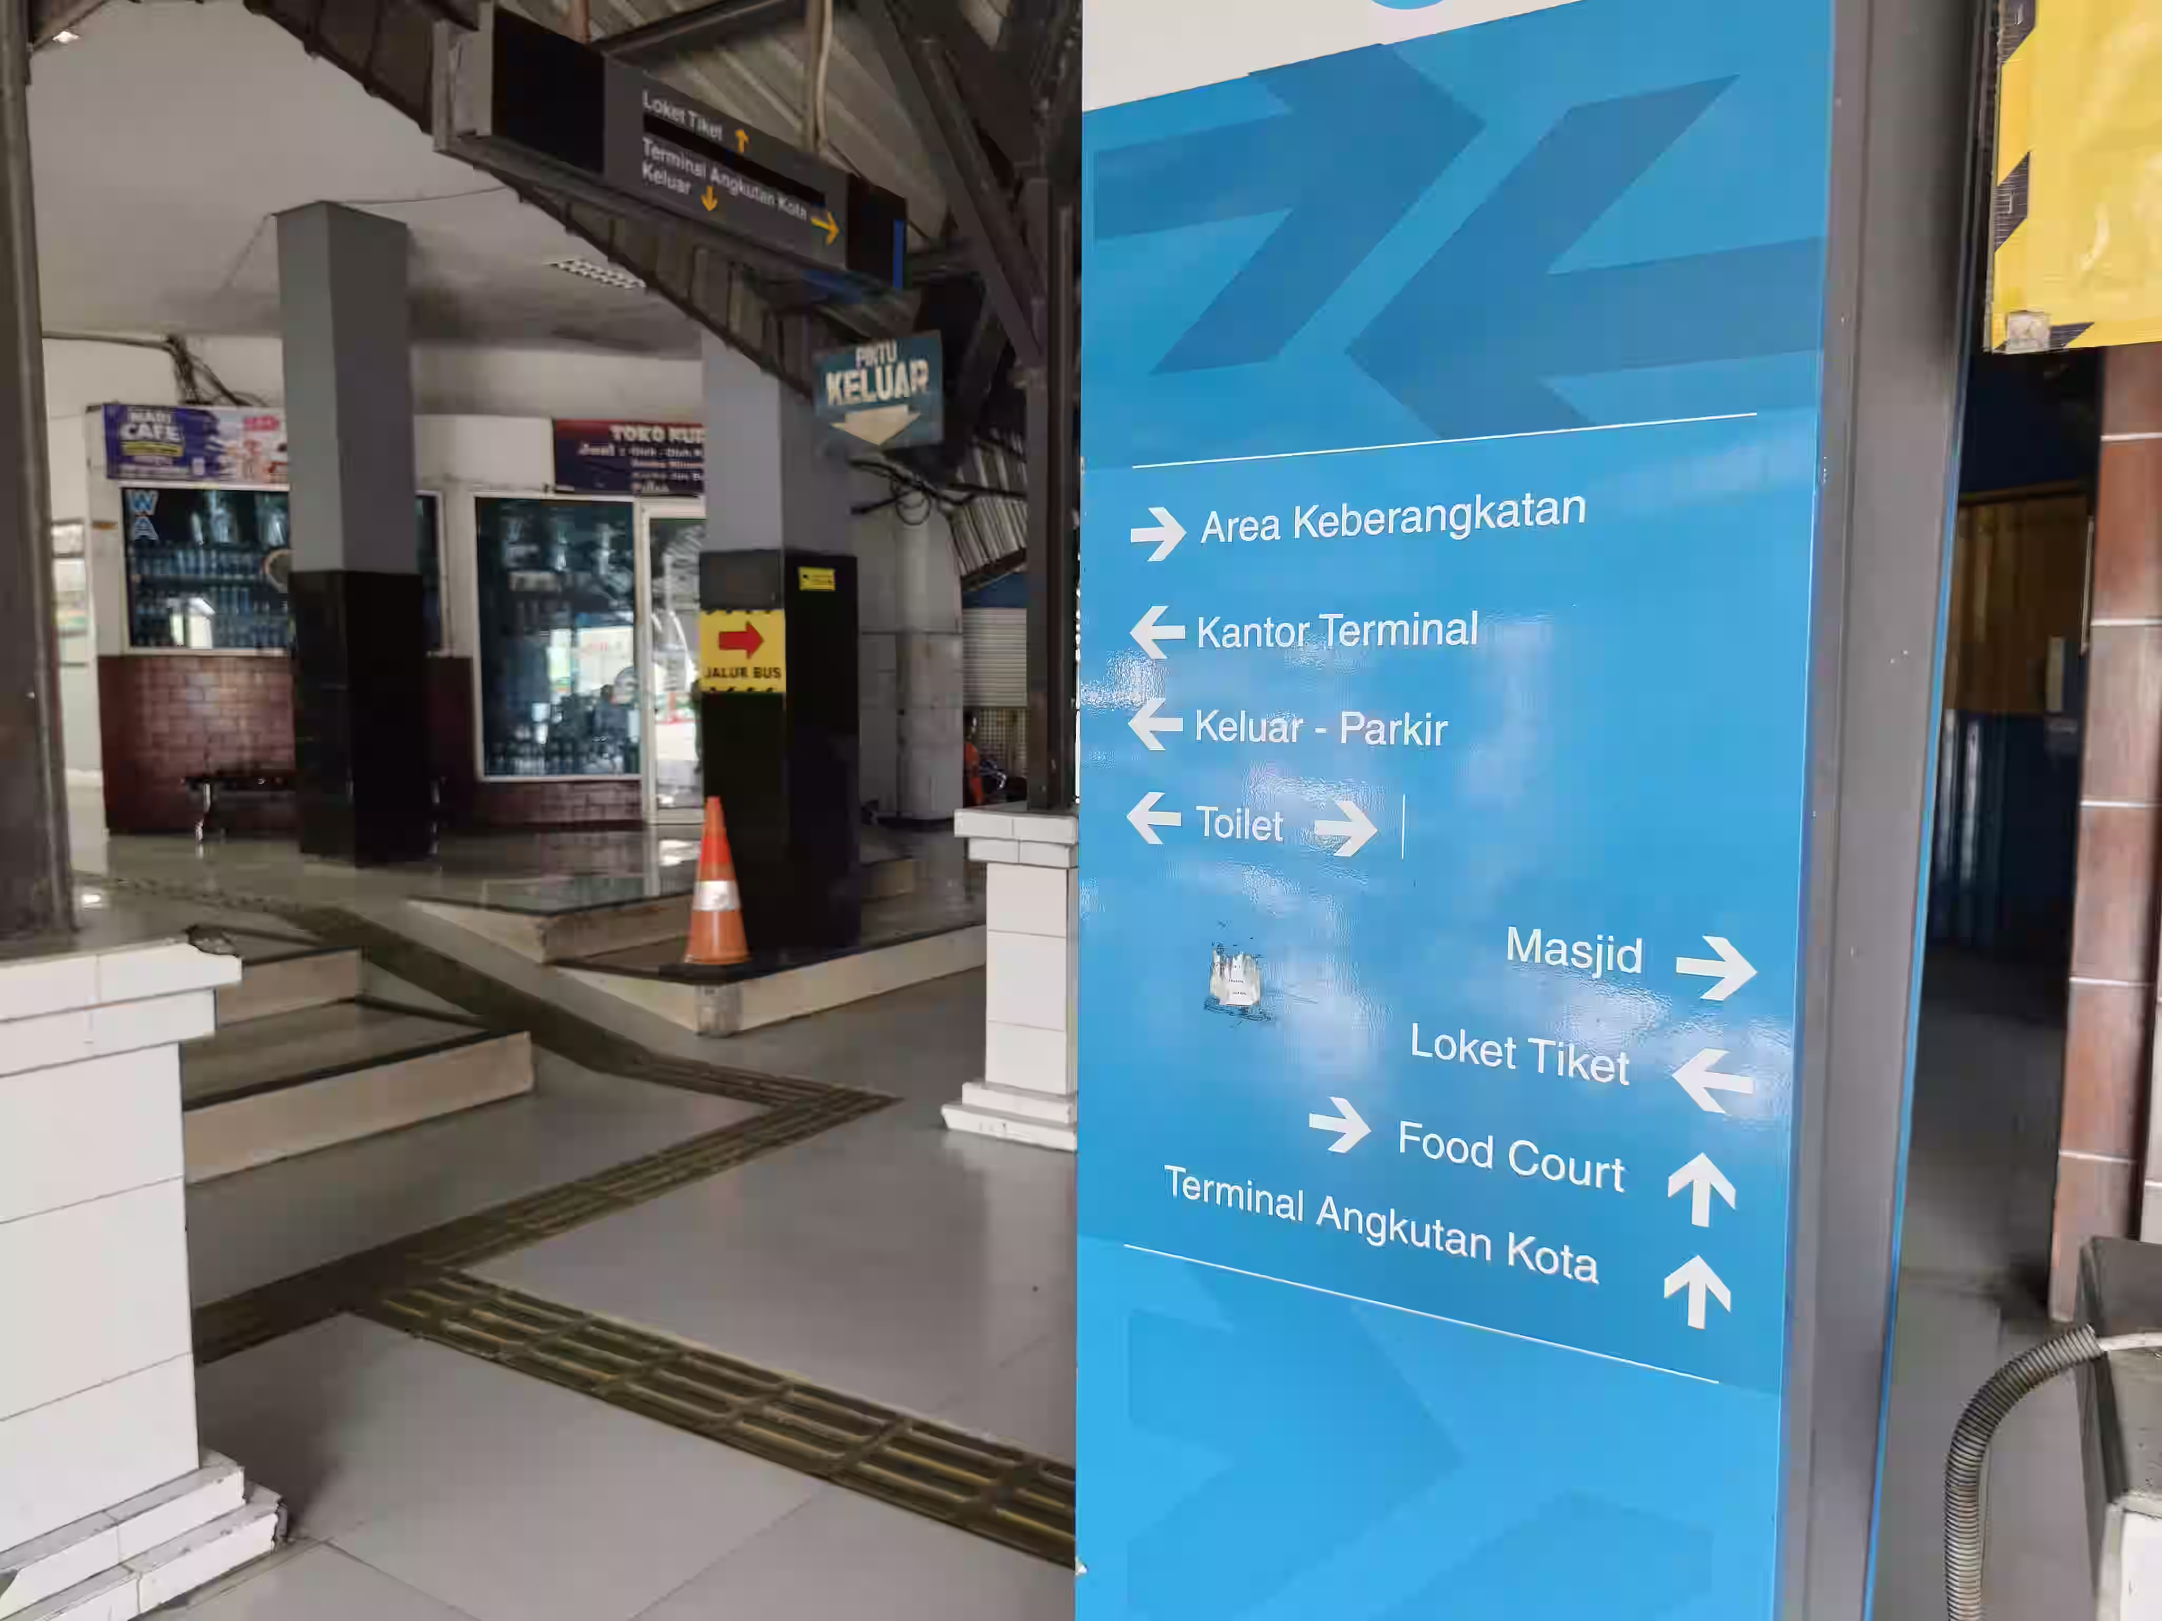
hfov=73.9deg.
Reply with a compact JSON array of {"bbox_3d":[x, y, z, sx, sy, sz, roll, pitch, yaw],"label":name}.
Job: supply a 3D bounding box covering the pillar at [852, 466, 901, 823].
[{"bbox_3d":[-1.872,-1.501,14.004,0.600,3.300,0.600,3,5,31],"label":"pillar"}]

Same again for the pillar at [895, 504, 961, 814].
[{"bbox_3d":[-1.438,-1.414,13.514,0.600,3.200,0.600,3,5,31],"label":"pillar"}]

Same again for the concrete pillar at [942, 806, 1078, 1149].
[{"bbox_3d":[-0.098,0.519,4.788,0.520,1.045,0.520,3,5,31],"label":"concrete pillar"}]

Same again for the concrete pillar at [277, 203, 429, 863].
[{"bbox_3d":[-4.298,-1.573,8.564,0.530,3.750,0.530,3,5,31],"label":"concrete pillar"}]

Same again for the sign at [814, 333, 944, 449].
[{"bbox_3d":[-0.745,-1.536,5.300,0.590,0.410,0.040,3,5,31],"label":"sign"}]

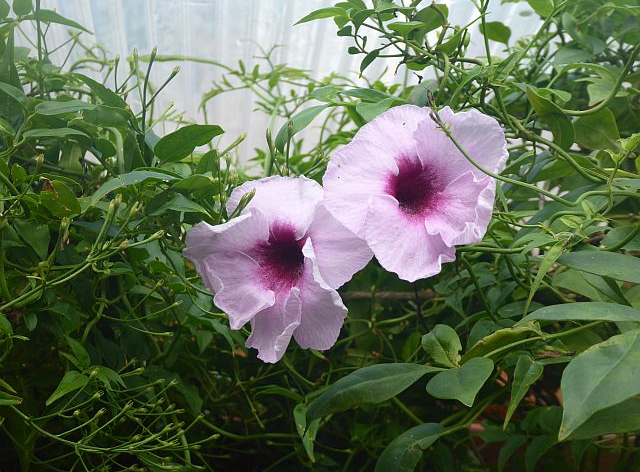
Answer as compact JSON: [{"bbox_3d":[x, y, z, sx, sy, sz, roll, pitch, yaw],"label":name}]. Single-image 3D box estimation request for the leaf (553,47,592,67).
[{"bbox_3d":[0.121,-0.086,0.667,0.024,0.005,0.015,-2,34,-27],"label":"leaf"}]

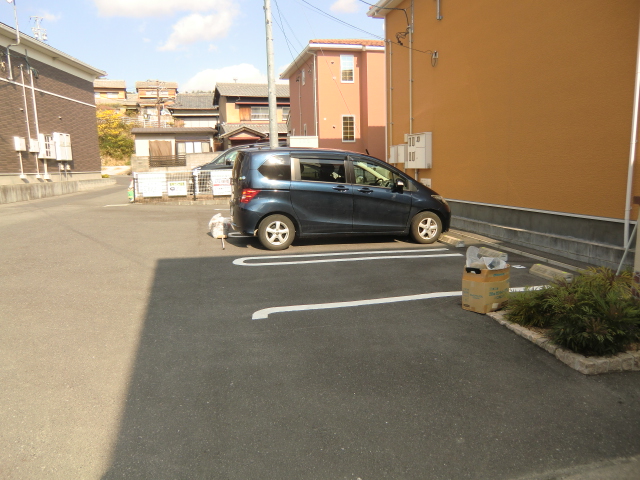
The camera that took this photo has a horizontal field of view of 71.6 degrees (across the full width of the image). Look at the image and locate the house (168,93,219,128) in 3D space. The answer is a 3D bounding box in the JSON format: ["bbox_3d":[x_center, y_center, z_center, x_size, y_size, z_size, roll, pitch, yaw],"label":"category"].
[{"bbox_3d":[-13.785,-14.613,52.500,7.200,6.200,7.000,-3,9,-12],"label":"house"}]

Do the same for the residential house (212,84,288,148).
[{"bbox_3d":[-4.050,-9.900,39.000,8.500,7.400,7.500,-4,9,-17],"label":"residential house"}]

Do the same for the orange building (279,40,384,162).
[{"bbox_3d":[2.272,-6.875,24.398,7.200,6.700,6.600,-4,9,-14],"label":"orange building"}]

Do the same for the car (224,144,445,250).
[{"bbox_3d":[0.470,-0.835,8.200,4.200,1.720,1.700,-2,10,-17],"label":"car"}]

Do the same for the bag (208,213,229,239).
[{"bbox_3d":[-2.235,-0.321,9.820,0.470,0.560,0.420,-3,8,-8],"label":"bag"}]

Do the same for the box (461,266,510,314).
[{"bbox_3d":[1.700,0.465,4.500,0.420,0.420,0.290,-9,14,-44],"label":"box"}]

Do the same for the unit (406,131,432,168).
[{"bbox_3d":[2.732,-2.393,12.127,0.190,0.900,1.250,-3,8,-8],"label":"unit"}]

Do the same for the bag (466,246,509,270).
[{"bbox_3d":[1.576,0.180,4.200,0.400,0.260,0.280,-8,10,-36],"label":"bag"}]

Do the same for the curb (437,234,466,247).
[{"bbox_3d":[2.377,0.027,7.959,0.150,0.110,0.680,-3,8,-8],"label":"curb"}]

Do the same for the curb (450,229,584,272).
[{"bbox_3d":[3.290,0.055,8.050,0.150,0.120,4.050,-1,10,-10],"label":"curb"}]

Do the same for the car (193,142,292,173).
[{"bbox_3d":[-2.200,-2.700,16.400,4.600,1.750,1.750,-4,9,-14],"label":"car"}]

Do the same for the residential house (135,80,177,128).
[{"bbox_3d":[-29.500,-25.000,80.000,7.400,7.600,6.500,-2,9,-6],"label":"residential house"}]

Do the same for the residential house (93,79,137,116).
[{"bbox_3d":[-35.044,-23.034,73.000,8.500,7.000,7.200,-4,9,-16],"label":"residential house"}]

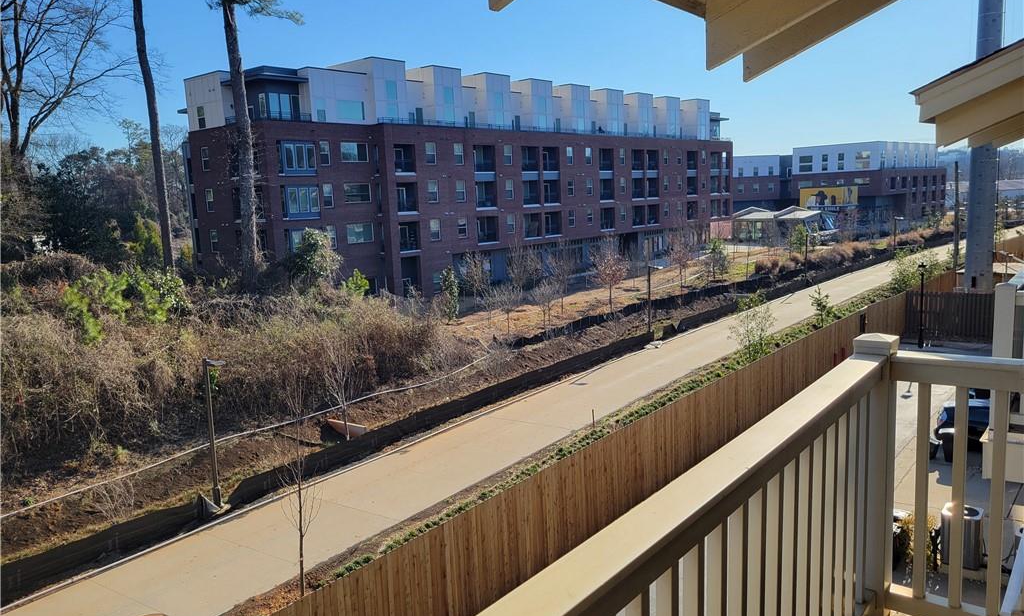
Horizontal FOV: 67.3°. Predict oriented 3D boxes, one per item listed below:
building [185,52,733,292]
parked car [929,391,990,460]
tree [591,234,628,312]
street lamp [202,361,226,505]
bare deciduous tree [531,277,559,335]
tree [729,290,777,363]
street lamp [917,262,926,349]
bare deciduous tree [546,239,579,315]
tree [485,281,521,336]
[{"bbox_3d":[2.155,-13.709,83.084,13.297,19.897,70.526,5,11,42],"label":"building"},{"bbox_3d":[14.754,3.213,25.031,1.830,1.470,4.700,2,9,25],"label":"parked car"},{"bbox_3d":[6.886,-2.278,53.538,2.474,5.386,2.474,-2,8,0],"label":"tree"},{"bbox_3d":[-7.888,3.464,20.799,1.100,4.196,0.300,4,10,36],"label":"street lamp"},{"bbox_3d":[1.979,-0.125,45.977,1.767,3.534,1.767,-2,8,0],"label":"bare deciduous tree"},{"bbox_3d":[11.398,0.924,36.478,2.246,3.345,2.246,5,11,42],"label":"tree"},{"bbox_3d":[20.981,-0.110,39.277,0.480,4.438,0.480,4,10,37],"label":"street lamp"},{"bbox_3d":[3.494,-2.065,53.413,2.193,5.236,2.193,-2,8,0],"label":"bare deciduous tree"},{"bbox_3d":[-0.430,0.083,46.352,2.256,3.261,2.256,-2,8,0],"label":"tree"}]

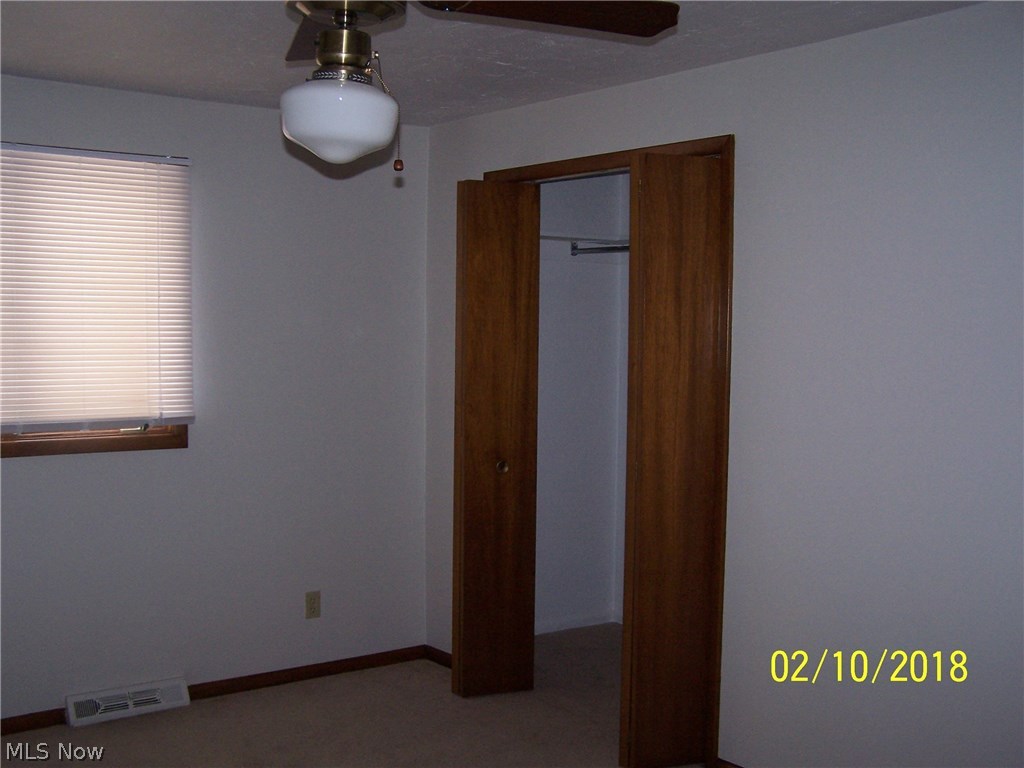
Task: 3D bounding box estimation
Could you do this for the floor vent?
[{"bbox_3d":[-1.455,1.210,4.284,0.455,0.102,0.058,-1,3,-38],"label":"floor vent"}]

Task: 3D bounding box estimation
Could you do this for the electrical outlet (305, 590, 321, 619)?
[{"bbox_3d":[-0.845,0.939,4.774,0.070,0.115,0.008,-1,3,-38],"label":"electrical outlet"}]

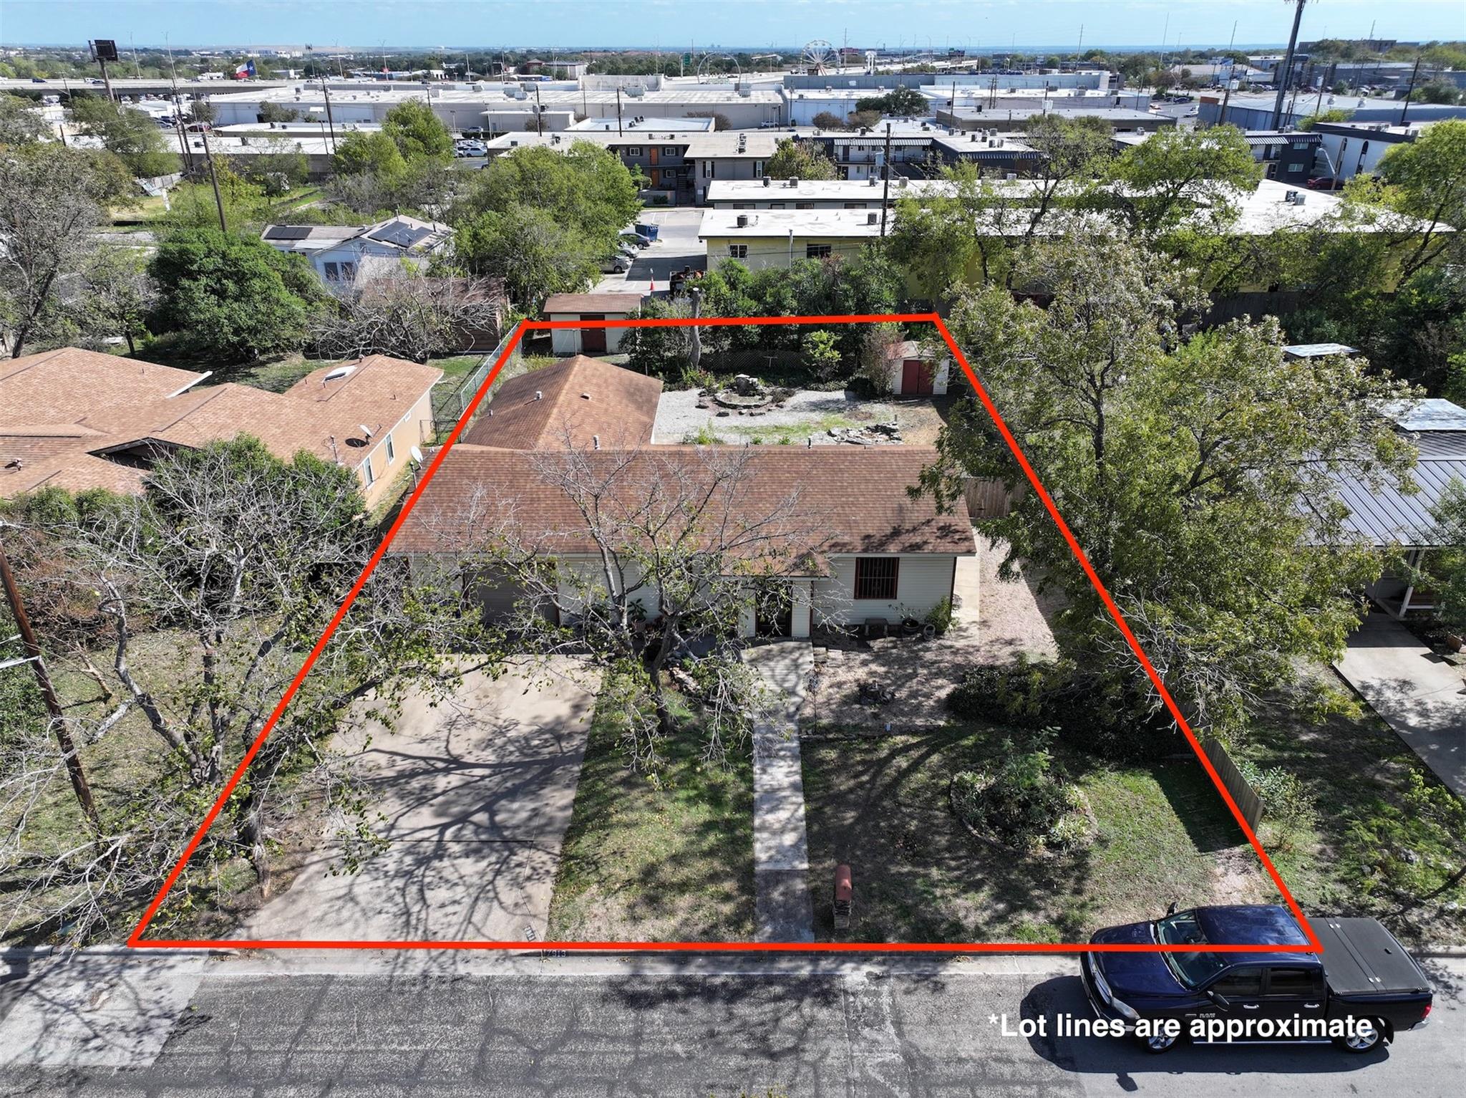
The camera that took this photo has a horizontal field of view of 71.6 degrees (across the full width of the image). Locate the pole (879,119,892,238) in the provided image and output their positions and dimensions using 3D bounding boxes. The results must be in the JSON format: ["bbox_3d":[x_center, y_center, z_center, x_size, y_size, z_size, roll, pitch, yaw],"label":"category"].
[{"bbox_3d":[10.700,-23.540,72.047,0.350,12.100,0.350,0,26,0],"label":"pole"}]

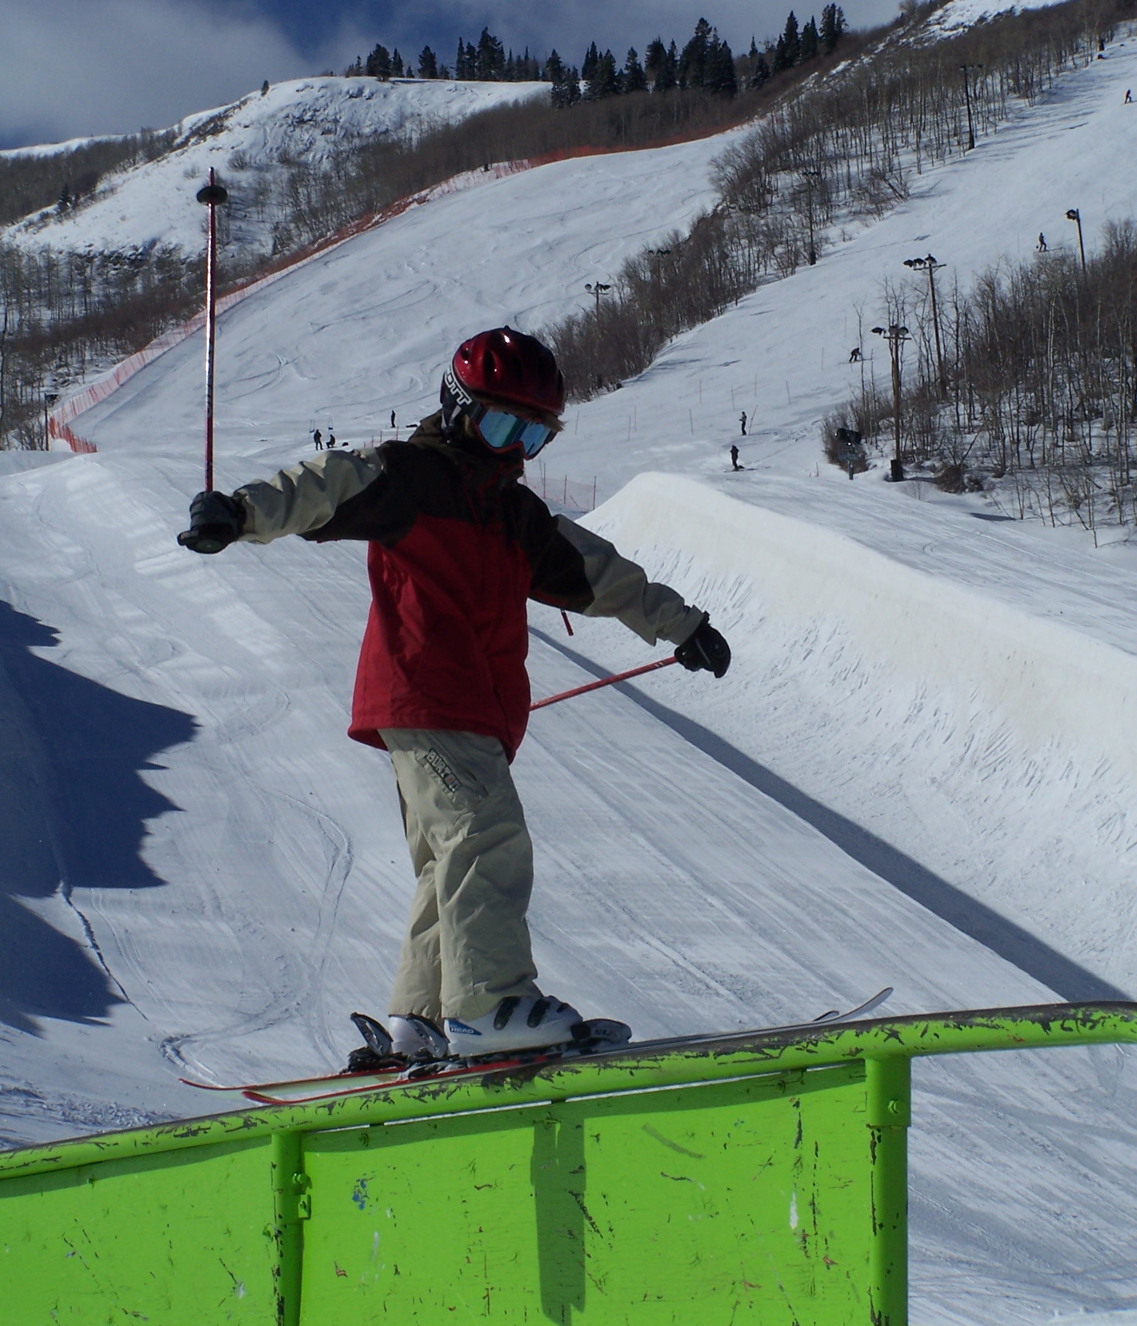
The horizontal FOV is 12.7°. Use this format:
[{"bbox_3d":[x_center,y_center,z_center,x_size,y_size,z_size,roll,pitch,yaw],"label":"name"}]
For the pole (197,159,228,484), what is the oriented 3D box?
[{"bbox_3d":[-0.713,-0.620,10.300,0.070,1.010,0.070,-2,-36,-2],"label":"pole"}]

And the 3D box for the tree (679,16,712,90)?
[{"bbox_3d":[24.733,-118.924,1000.000,6.500,14.600,6.500,0,-3,0],"label":"tree"}]

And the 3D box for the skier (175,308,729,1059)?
[{"bbox_3d":[-0.219,0.063,10.350,0.500,1.480,1.250,-3,-4,44],"label":"skier"}]

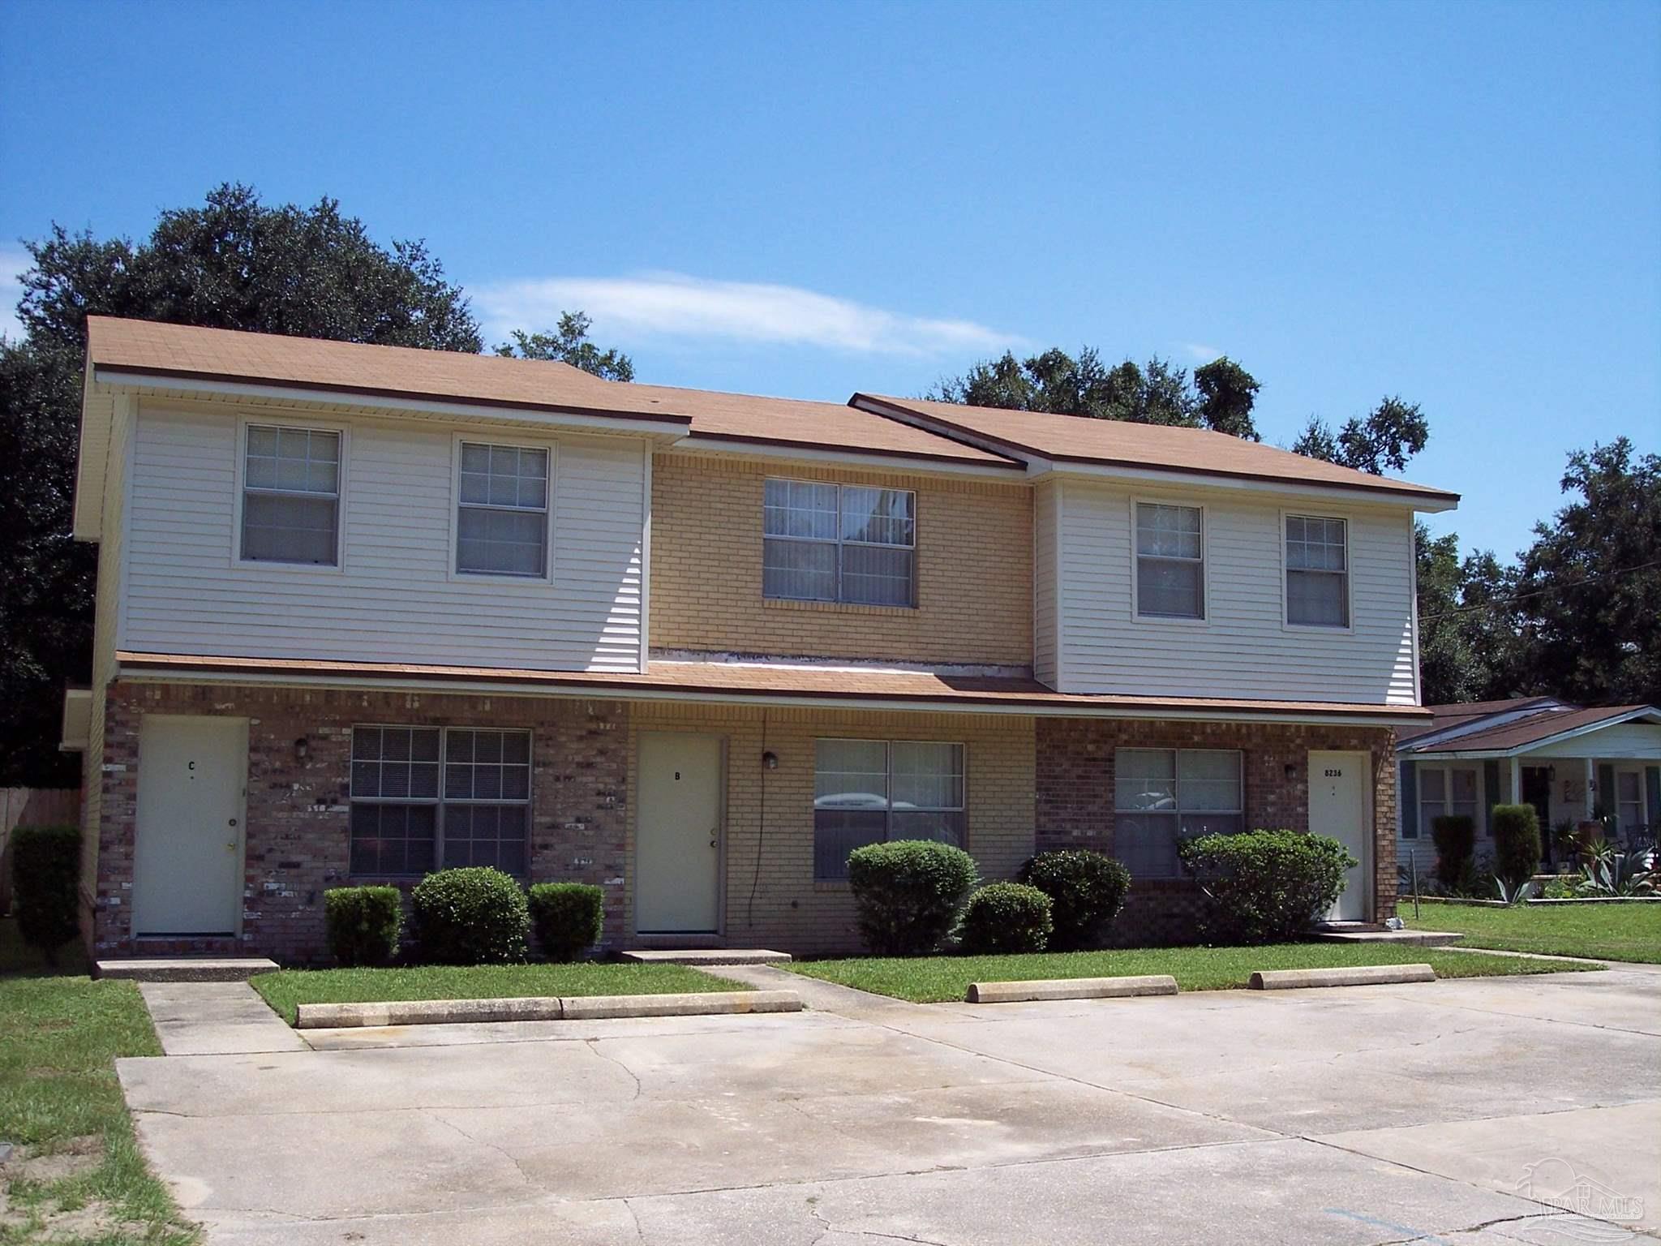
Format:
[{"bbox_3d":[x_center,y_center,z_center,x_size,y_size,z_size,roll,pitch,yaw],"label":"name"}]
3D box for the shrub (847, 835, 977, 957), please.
[{"bbox_3d":[0.864,2.886,19.653,1.364,1.226,1.364,0,-6,0],"label":"shrub"}]

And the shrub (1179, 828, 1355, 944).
[{"bbox_3d":[4.967,3.005,21.266,2.179,1.328,1.417,3,-7,-22],"label":"shrub"}]

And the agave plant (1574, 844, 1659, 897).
[{"bbox_3d":[15.216,4.805,36.197,1.528,1.044,1.528,3,-7,-22],"label":"agave plant"}]

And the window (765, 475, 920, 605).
[{"bbox_3d":[0.107,-0.853,20.413,1.800,1.320,0.100,3,-8,-22],"label":"window"}]

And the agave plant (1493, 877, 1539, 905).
[{"bbox_3d":[12.375,4.828,33.800,0.820,0.550,0.800,3,-8,-22],"label":"agave plant"}]

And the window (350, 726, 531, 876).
[{"bbox_3d":[-3.887,1.788,18.769,1.812,1.512,0.090,3,-7,-22],"label":"window"}]

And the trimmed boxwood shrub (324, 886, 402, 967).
[{"bbox_3d":[-4.343,2.817,17.396,0.710,0.760,0.680,3,-8,-22],"label":"trimmed boxwood shrub"}]

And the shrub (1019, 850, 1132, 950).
[{"bbox_3d":[2.659,3.024,20.470,1.238,1.115,1.238,0,-6,0],"label":"shrub"}]

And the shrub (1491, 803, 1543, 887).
[{"bbox_3d":[13.301,4.365,36.299,0.942,1.750,0.942,3,-7,-22],"label":"shrub"}]

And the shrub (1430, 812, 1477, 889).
[{"bbox_3d":[11.762,4.320,35.300,0.860,1.470,0.840,3,-8,-22],"label":"shrub"}]

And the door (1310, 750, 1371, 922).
[{"bbox_3d":[6.243,2.605,22.905,0.932,2.087,0.070,3,-7,-22],"label":"door"}]

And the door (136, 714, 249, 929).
[{"bbox_3d":[-6.005,1.912,17.598,0.965,2.060,0.090,3,-8,-22],"label":"door"}]

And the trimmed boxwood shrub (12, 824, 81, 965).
[{"bbox_3d":[-7.434,2.572,17.750,0.630,1.340,0.620,3,-8,-22],"label":"trimmed boxwood shrub"}]

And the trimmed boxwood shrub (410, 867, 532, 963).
[{"bbox_3d":[-3.473,2.824,18.001,1.128,0.960,1.128,3,-7,-22],"label":"trimmed boxwood shrub"}]

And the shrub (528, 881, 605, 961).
[{"bbox_3d":[-2.562,2.895,18.113,0.680,0.760,0.660,3,-8,-22],"label":"shrub"}]

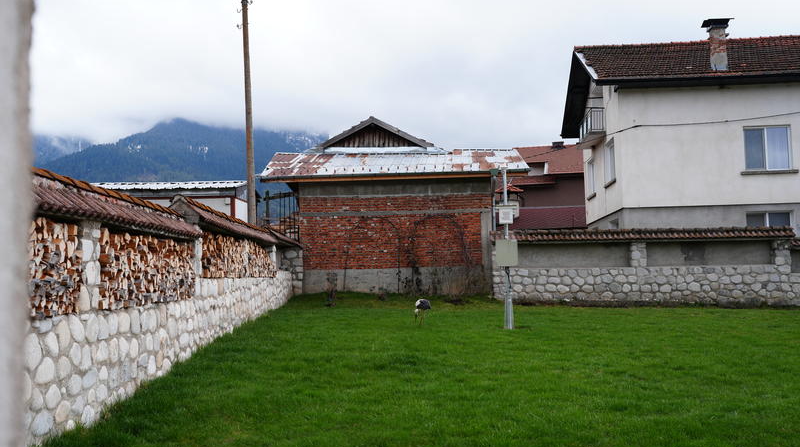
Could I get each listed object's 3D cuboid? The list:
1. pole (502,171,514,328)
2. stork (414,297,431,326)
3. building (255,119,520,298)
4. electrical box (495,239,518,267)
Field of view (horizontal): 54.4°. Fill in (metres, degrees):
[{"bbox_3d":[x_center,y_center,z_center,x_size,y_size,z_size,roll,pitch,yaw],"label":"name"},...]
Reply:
[{"bbox_3d":[1.970,0.469,14.300,0.180,2.970,0.180,-1,-4,0],"label":"pole"},{"bbox_3d":[0.435,1.660,14.618,0.250,0.540,0.500,1,-4,-30],"label":"stork"},{"bbox_3d":[-0.142,-0.588,25.953,7.830,5.850,6.600,-1,-4,0],"label":"building"},{"bbox_3d":[1.952,0.540,14.150,0.400,0.490,0.200,-1,-4,0],"label":"electrical box"}]

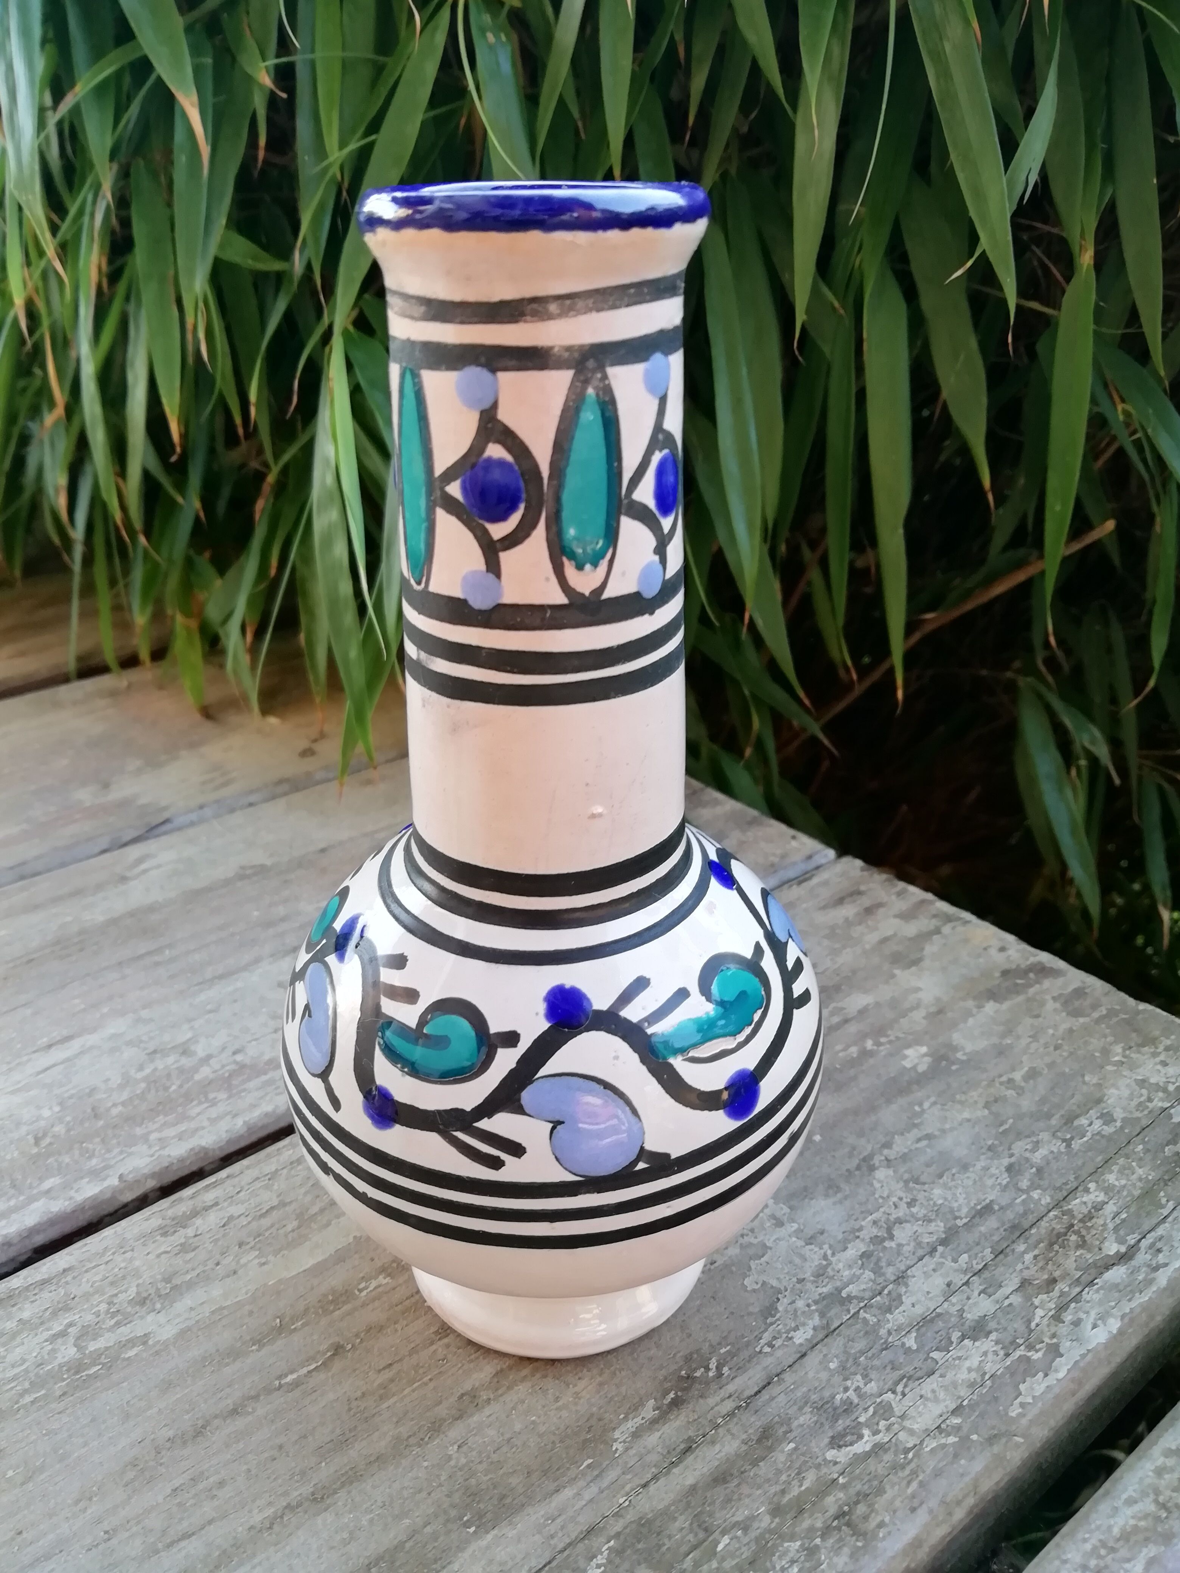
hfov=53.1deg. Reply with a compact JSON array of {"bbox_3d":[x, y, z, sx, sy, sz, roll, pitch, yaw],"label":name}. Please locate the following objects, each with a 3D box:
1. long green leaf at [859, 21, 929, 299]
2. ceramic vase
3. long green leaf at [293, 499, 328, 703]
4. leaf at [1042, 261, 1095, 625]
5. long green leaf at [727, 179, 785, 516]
[{"bbox_3d":[0.094,-0.201,0.381,0.017,0.080,0.009,7,29,10],"label":"long green leaf"},{"bbox_3d":[-0.007,0.006,0.195,0.096,0.188,0.096,0,27,0],"label":"ceramic vase"},{"bbox_3d":[-0.106,-0.069,0.454,0.012,0.083,0.009,-4,29,-14],"label":"long green leaf"},{"bbox_3d":[0.140,-0.098,0.350,0.013,0.109,0.009,6,29,21],"label":"leaf"},{"bbox_3d":[0.062,-0.153,0.426,0.016,0.121,0.009,-2,28,10],"label":"long green leaf"}]

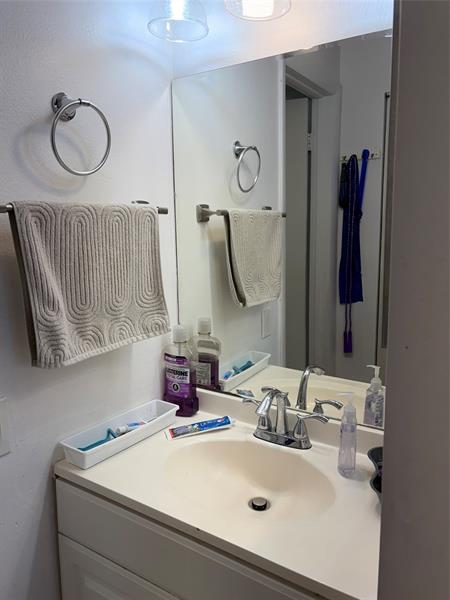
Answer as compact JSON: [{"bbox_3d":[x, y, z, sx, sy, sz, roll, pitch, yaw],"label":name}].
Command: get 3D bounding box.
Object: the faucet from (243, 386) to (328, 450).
[{"bbox_3d":[0.118,0.294,1.116,0.245,0.153,0.144,5,11,33],"label":"faucet"}]

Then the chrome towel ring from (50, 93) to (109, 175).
[{"bbox_3d":[-0.331,-0.363,1.008,0.090,0.169,0.153,5,11,33],"label":"chrome towel ring"}]

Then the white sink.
[{"bbox_3d":[0.046,0.448,1.027,0.417,0.123,0.292,5,11,33],"label":"white sink"}]

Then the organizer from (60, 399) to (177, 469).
[{"bbox_3d":[-0.260,0.344,1.171,0.089,0.049,0.316,5,11,31],"label":"organizer"}]

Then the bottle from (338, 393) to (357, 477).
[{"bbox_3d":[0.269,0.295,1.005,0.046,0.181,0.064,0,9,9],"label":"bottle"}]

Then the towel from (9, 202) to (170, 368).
[{"bbox_3d":[-0.268,-0.052,1.028,0.074,0.327,0.403,5,11,33],"label":"towel"}]

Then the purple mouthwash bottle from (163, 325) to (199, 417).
[{"bbox_3d":[-0.126,0.205,1.326,0.087,0.270,0.067,3,10,24],"label":"purple mouthwash bottle"}]

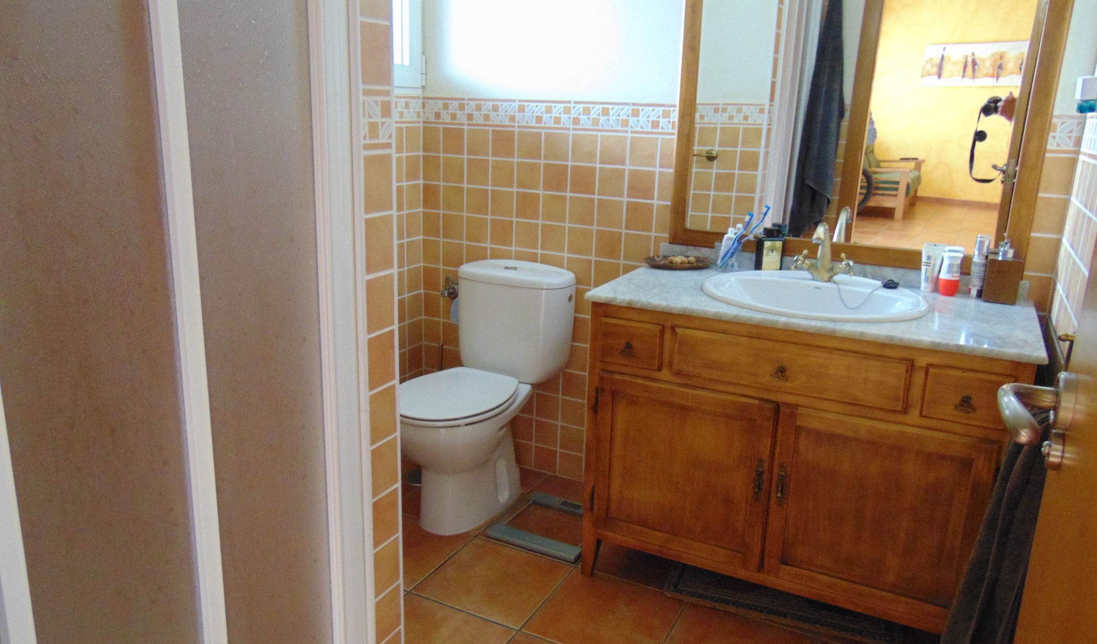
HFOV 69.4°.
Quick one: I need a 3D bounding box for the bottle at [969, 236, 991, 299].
[{"bbox_3d":[1.124,-0.144,2.067,0.032,0.162,0.032,9,16,25],"label":"bottle"}]

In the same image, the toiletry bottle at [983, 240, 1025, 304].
[{"bbox_3d":[1.168,-0.129,2.033,0.073,0.155,0.073,9,16,25],"label":"toiletry bottle"}]

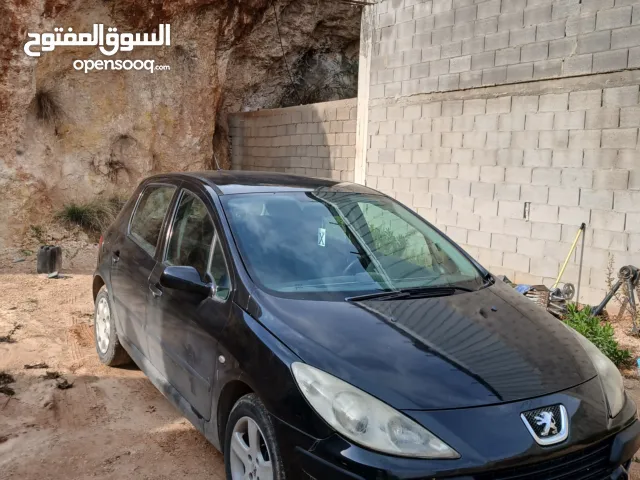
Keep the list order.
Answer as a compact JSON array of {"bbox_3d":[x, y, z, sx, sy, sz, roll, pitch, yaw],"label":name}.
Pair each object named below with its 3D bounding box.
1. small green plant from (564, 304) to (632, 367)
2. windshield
[{"bbox_3d":[2.373,0.849,4.300,0.500,0.470,0.540,-2,7,-41],"label":"small green plant"},{"bbox_3d":[0.169,-0.023,2.738,1.430,0.200,0.940,-1,34,-36],"label":"windshield"}]

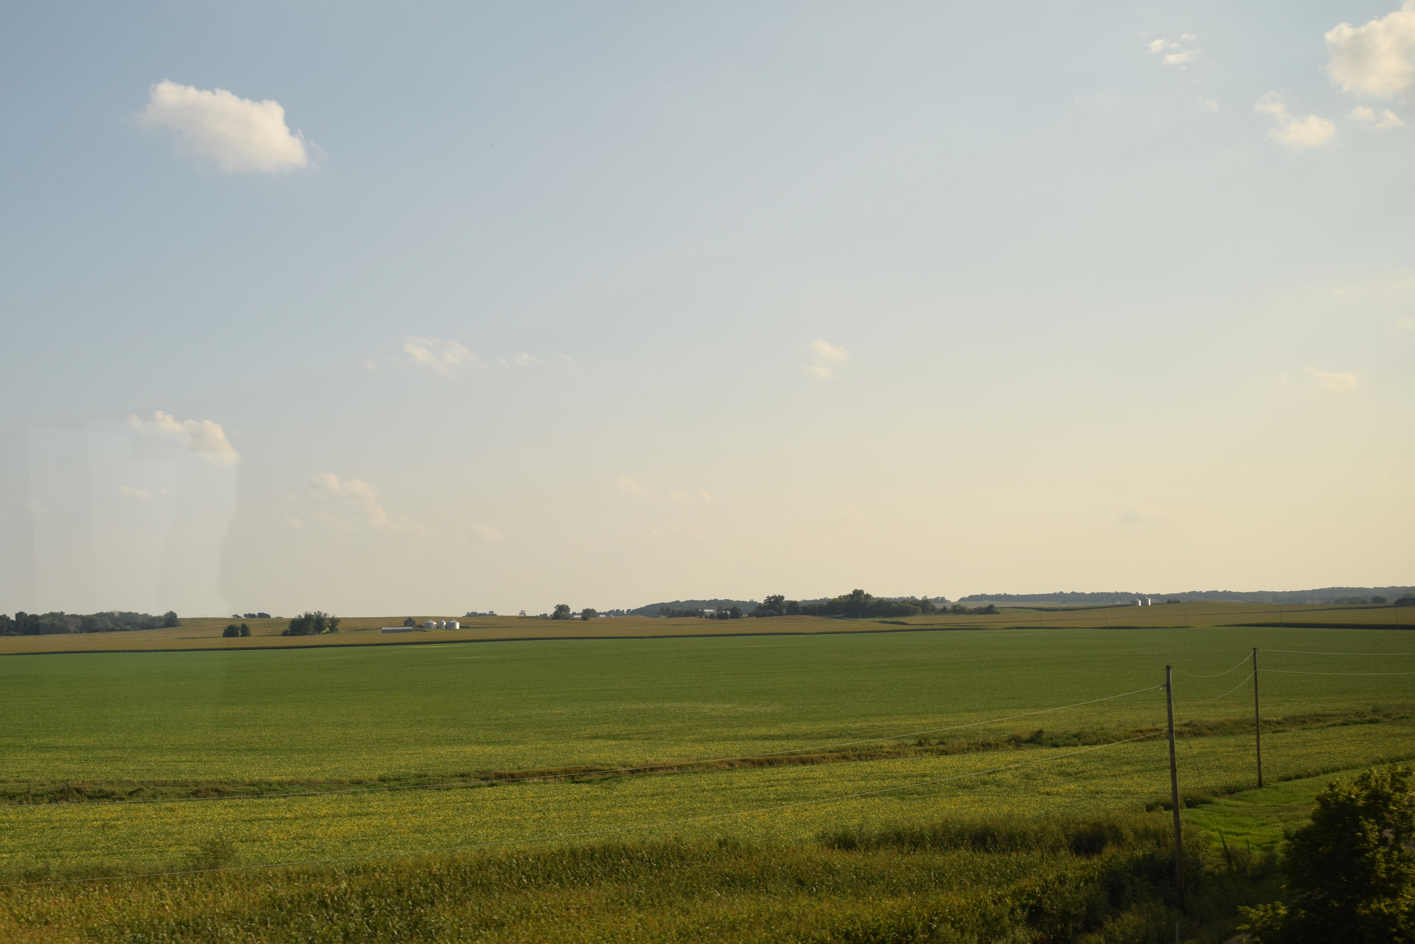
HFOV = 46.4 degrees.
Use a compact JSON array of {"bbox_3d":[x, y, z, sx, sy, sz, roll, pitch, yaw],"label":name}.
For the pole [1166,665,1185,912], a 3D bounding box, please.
[{"bbox_3d":[17.494,11.804,61.674,0.250,9.100,0.250,-3,-5,15],"label":"pole"}]

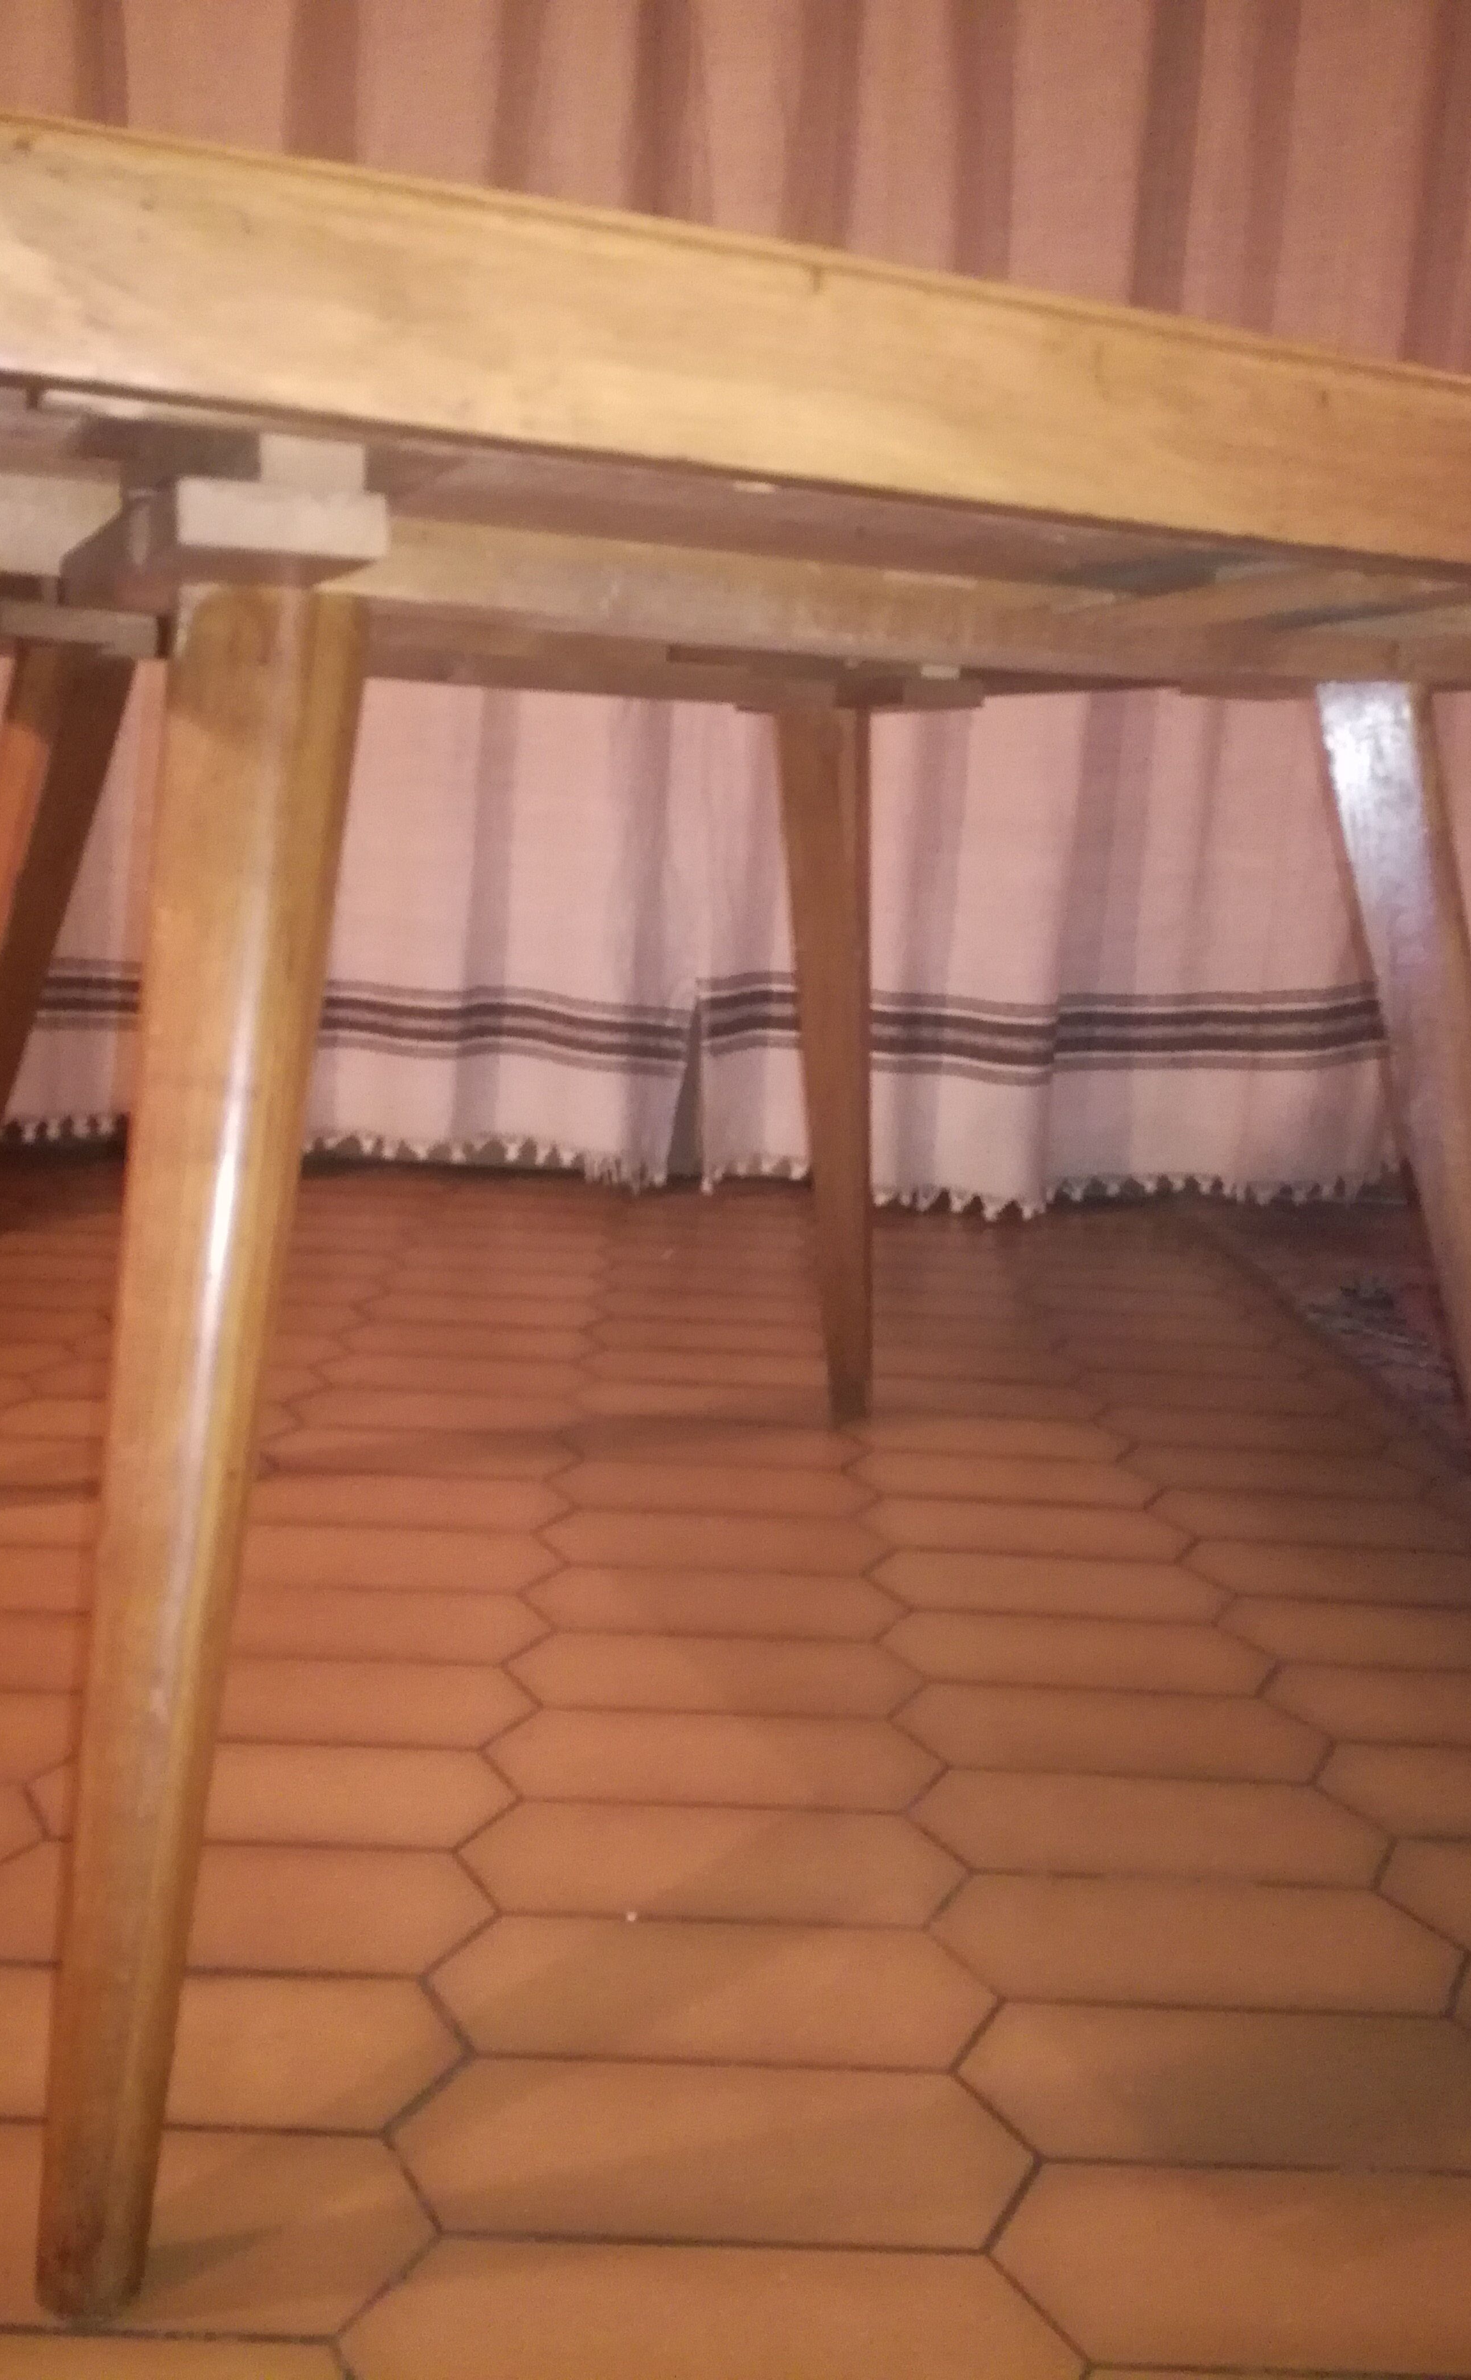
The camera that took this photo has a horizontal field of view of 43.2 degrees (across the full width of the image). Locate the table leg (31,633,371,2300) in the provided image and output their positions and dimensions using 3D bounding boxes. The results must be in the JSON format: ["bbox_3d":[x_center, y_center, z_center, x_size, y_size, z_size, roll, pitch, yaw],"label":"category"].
[{"bbox_3d":[-0.216,0.093,0.724,0.068,0.674,0.062,5,-2,18],"label":"table leg"}]

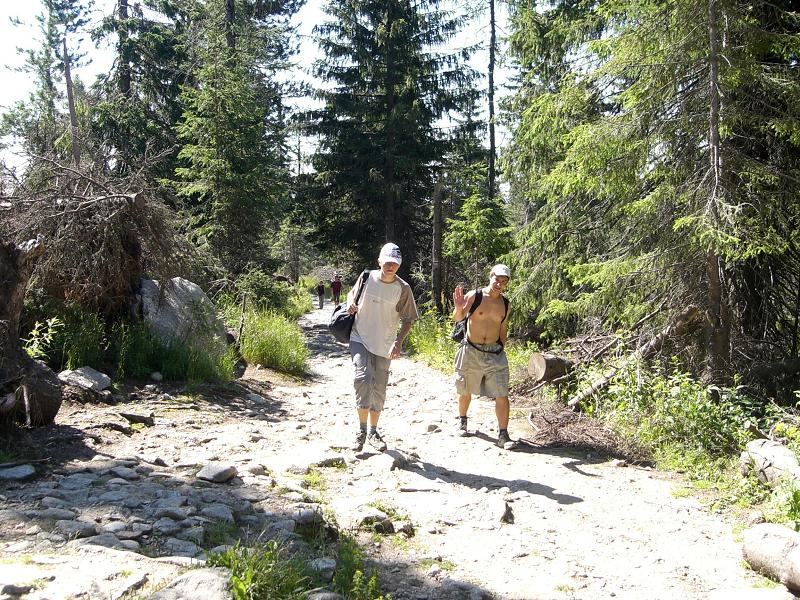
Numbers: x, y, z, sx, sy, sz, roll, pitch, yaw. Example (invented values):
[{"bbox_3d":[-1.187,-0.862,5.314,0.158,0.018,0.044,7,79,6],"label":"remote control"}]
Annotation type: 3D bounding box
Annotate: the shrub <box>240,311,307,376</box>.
[{"bbox_3d":[-1.959,0.658,13.600,1.100,1.000,1.000,0,0,0],"label":"shrub"}]

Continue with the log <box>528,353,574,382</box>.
[{"bbox_3d":[2.076,0.900,11.800,0.850,0.390,0.390,0,0,-29],"label":"log"}]

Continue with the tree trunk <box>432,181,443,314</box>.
[{"bbox_3d":[0.961,-1.294,22.500,0.270,3.600,0.270,0,0,0],"label":"tree trunk"}]

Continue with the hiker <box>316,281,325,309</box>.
[{"bbox_3d":[-4.255,-0.268,47.000,0.470,1.500,0.400,0,0,-6],"label":"hiker"}]

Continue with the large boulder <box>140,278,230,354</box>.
[{"bbox_3d":[-3.368,0.333,13.600,1.400,1.320,1.200,0,0,-11],"label":"large boulder"}]

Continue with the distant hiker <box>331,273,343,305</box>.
[{"bbox_3d":[-3.543,-0.614,49.000,0.650,1.740,0.420,0,0,-6],"label":"distant hiker"}]

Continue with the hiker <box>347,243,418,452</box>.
[{"bbox_3d":[-0.148,0.403,7.450,0.610,1.760,0.500,0,0,-5],"label":"hiker"}]

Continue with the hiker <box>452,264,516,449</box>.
[{"bbox_3d":[0.779,0.512,8.100,0.590,1.680,0.520,0,0,-10],"label":"hiker"}]

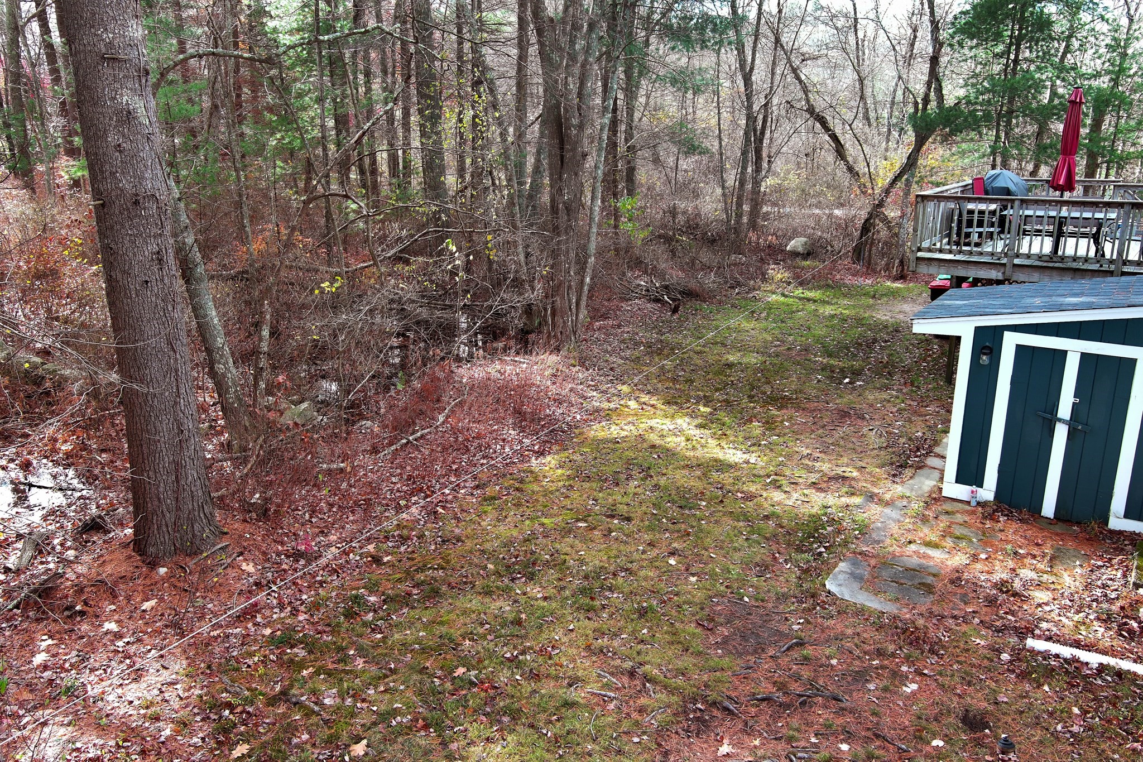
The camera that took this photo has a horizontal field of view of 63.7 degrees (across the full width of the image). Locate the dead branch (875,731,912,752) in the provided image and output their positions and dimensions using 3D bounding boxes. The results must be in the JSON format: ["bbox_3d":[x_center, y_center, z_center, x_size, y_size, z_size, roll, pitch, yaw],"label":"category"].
[{"bbox_3d":[2.266,2.555,6.505,0.080,0.045,0.294,-14,21,-42],"label":"dead branch"}]

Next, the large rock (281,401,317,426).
[{"bbox_3d":[-4.178,0.506,14.100,0.500,0.310,0.420,0,16,0],"label":"large rock"}]

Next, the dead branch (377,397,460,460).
[{"bbox_3d":[-2.223,0.699,13.600,0.500,0.280,2.300,5,16,18],"label":"dead branch"}]

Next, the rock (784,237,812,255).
[{"bbox_3d":[7.233,-4.307,29.300,0.780,0.490,0.640,0,16,0],"label":"rock"}]

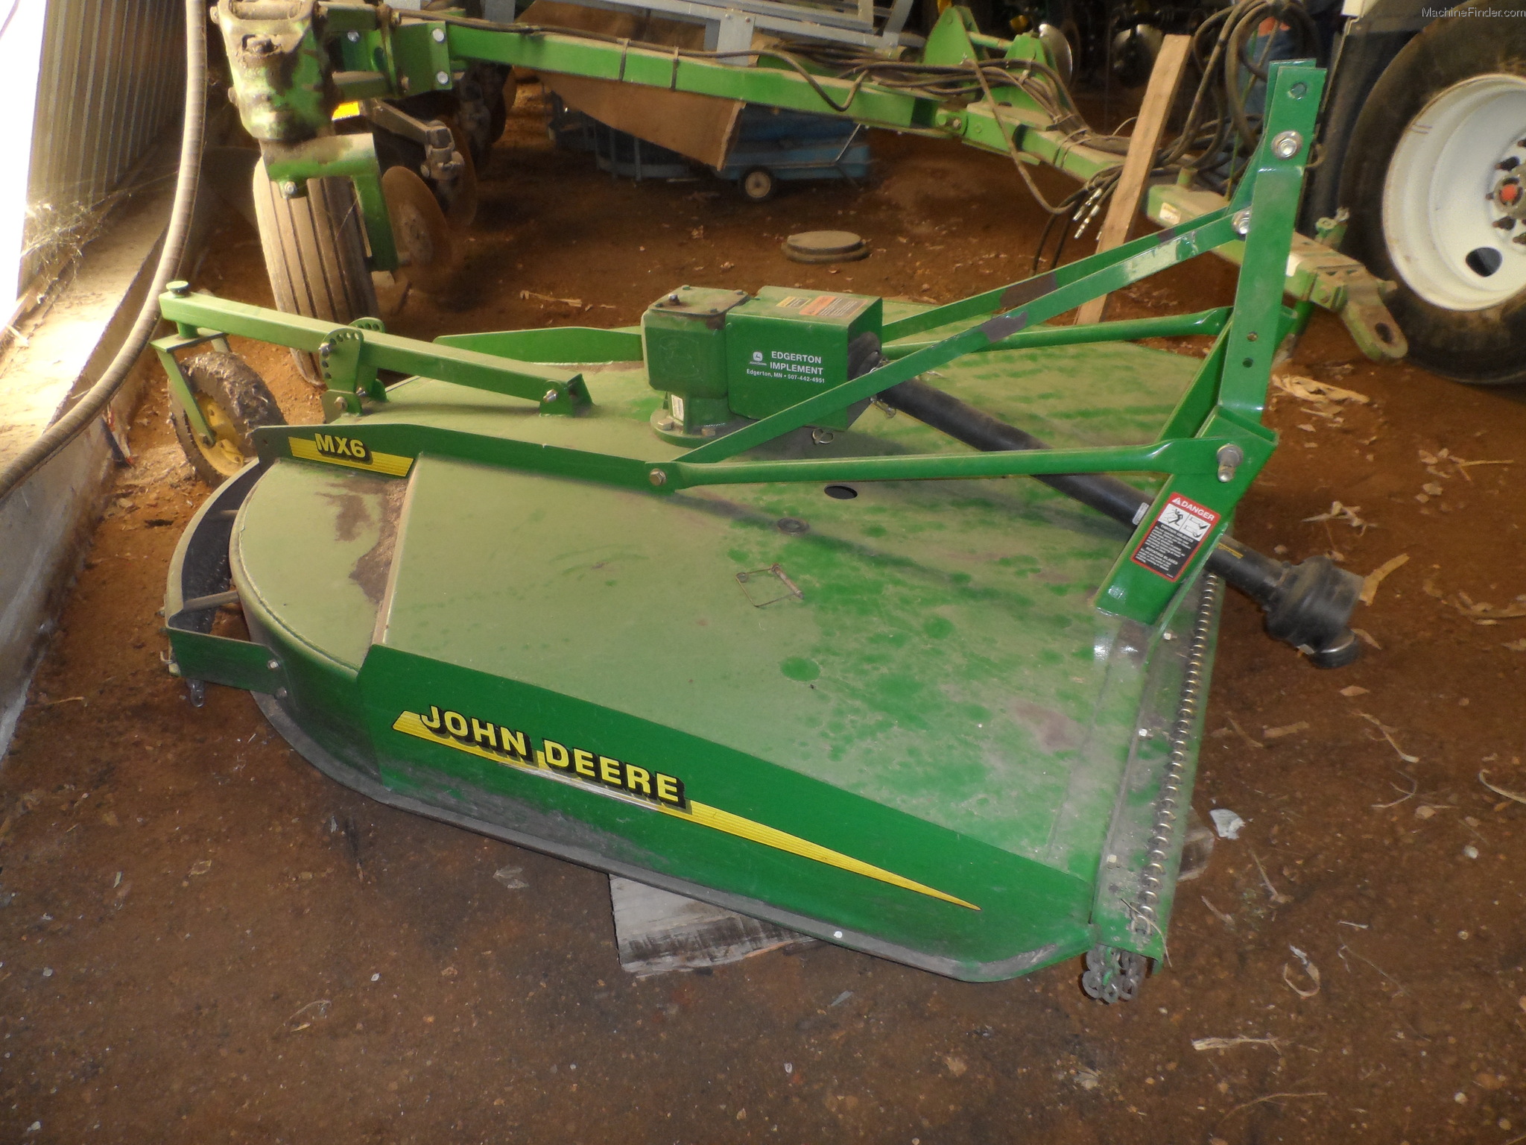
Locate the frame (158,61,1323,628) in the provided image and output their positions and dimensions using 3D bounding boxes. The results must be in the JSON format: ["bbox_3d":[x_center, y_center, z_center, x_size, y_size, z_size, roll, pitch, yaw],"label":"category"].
[{"bbox_3d":[-0.368,-0.635,2.242,2.720,0.800,0.690,11,33,22],"label":"frame"}]

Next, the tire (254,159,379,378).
[{"bbox_3d":[-1.492,-1.024,3.610,0.272,0.765,0.765,-12,31,-15],"label":"tire"}]

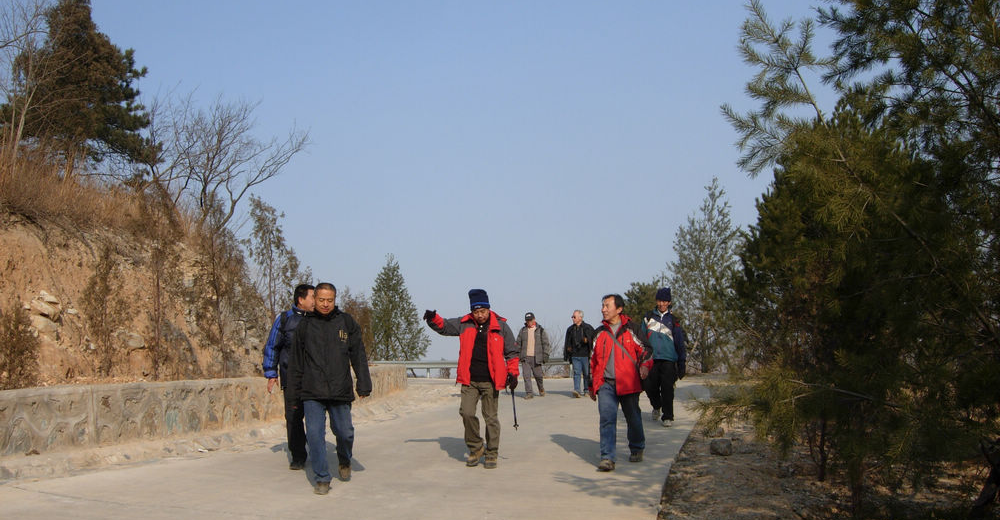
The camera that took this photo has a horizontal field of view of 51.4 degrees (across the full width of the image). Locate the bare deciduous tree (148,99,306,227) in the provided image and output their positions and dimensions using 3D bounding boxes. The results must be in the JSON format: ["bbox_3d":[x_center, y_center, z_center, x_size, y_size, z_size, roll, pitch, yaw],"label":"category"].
[{"bbox_3d":[-5.592,-1.974,21.500,3.270,2.850,2.600,0,-2,0],"label":"bare deciduous tree"}]

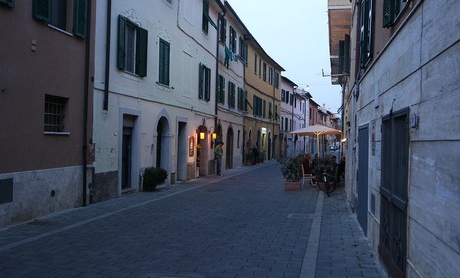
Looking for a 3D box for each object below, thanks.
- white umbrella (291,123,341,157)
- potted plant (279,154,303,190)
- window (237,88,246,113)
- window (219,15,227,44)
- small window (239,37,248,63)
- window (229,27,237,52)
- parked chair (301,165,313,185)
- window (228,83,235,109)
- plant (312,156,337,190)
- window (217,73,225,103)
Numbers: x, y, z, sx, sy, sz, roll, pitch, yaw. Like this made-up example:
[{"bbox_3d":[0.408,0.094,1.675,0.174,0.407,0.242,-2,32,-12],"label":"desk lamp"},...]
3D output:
[{"bbox_3d":[4.200,0.632,20.298,2.350,2.620,2.350,1,0,12],"label":"white umbrella"},{"bbox_3d":[2.287,1.252,15.699,0.880,1.260,0.800,1,0,12],"label":"potted plant"},{"bbox_3d":[0.736,-2.545,27.670,0.140,1.530,1.700,1,0,14],"label":"window"},{"bbox_3d":[-0.404,-5.858,22.805,0.140,1.450,1.550,1,0,14],"label":"window"},{"bbox_3d":[0.814,-5.814,27.680,0.140,1.450,1.700,1,0,14],"label":"small window"},{"bbox_3d":[0.178,-5.837,25.133,0.140,1.450,1.550,1,0,14],"label":"window"},{"bbox_3d":[3.281,1.483,17.899,0.480,0.860,0.450,1,0,9],"label":"parked chair"},{"bbox_3d":[0.099,-2.568,25.123,0.140,1.530,1.550,1,0,14],"label":"window"},{"bbox_3d":[3.657,1.307,16.246,0.920,1.220,0.800,1,0,12],"label":"plant"},{"bbox_3d":[-0.482,-2.589,22.795,0.140,1.530,1.550,1,0,14],"label":"window"}]

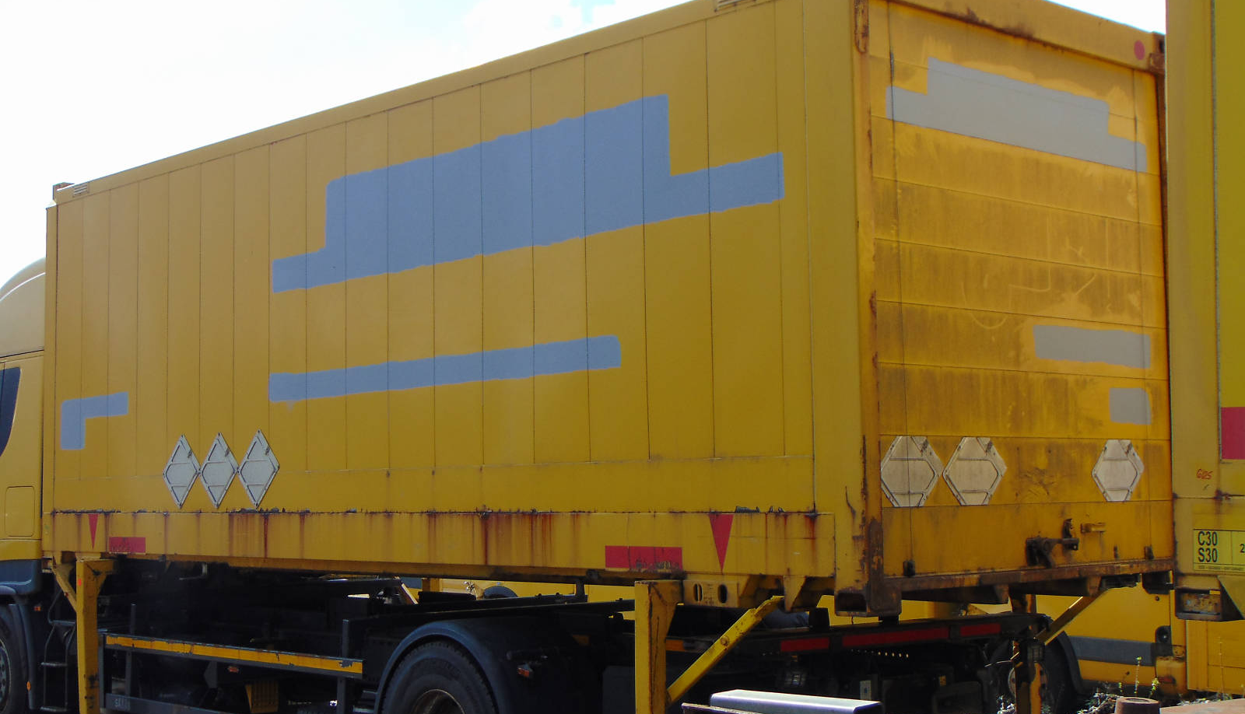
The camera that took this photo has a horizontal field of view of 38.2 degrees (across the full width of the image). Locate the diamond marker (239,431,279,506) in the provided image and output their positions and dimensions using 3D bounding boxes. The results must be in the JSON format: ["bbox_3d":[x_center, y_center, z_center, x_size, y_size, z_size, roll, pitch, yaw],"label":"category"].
[{"bbox_3d":[-2.122,0.648,10.466,0.020,0.445,0.450,3,-6,-42],"label":"diamond marker"}]

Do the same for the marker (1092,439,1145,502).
[{"bbox_3d":[2.322,0.531,8.385,0.429,0.287,0.020,3,-6,-42],"label":"marker"}]

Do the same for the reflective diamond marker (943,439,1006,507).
[{"bbox_3d":[1.508,0.486,7.642,0.445,0.291,0.020,3,-6,-42],"label":"reflective diamond marker"}]

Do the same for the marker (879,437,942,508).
[{"bbox_3d":[1.183,0.469,7.346,0.430,0.296,0.020,3,-6,-42],"label":"marker"}]

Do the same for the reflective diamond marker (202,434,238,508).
[{"bbox_3d":[-2.424,0.682,10.796,0.020,0.450,0.450,3,-6,-42],"label":"reflective diamond marker"}]

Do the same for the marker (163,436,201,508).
[{"bbox_3d":[-2.734,0.712,11.134,0.020,0.452,0.455,3,-6,-42],"label":"marker"}]

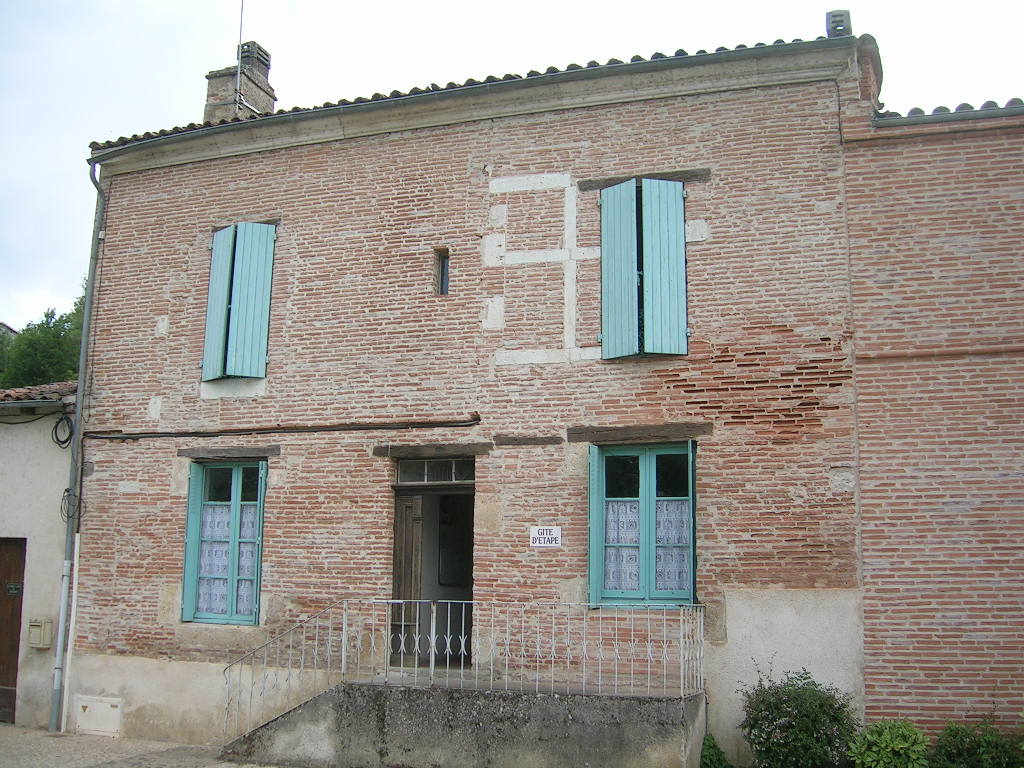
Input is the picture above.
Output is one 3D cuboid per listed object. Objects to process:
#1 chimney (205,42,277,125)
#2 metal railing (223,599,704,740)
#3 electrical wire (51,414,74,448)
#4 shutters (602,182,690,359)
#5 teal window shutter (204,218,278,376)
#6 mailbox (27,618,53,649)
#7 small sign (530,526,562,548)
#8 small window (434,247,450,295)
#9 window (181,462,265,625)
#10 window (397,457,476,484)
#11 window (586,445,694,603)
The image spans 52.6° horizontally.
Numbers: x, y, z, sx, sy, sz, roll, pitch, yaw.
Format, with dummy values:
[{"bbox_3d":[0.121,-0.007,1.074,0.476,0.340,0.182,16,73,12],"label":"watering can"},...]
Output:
[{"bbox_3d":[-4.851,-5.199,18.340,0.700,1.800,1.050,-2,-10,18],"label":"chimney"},{"bbox_3d":[-0.660,3.371,11.993,5.600,1.750,0.900,-2,-10,18],"label":"metal railing"},{"bbox_3d":[-6.460,0.680,14.872,0.340,0.470,0.090,-2,-10,18],"label":"electrical wire"},{"bbox_3d":[1.553,-1.397,12.429,1.060,2.160,0.270,-2,-10,18],"label":"shutters"},{"bbox_3d":[-3.788,-1.126,14.191,1.000,2.140,0.260,-2,-10,18],"label":"teal window shutter"},{"bbox_3d":[-6.549,3.476,14.349,0.230,0.360,0.180,-2,-10,18],"label":"mailbox"},{"bbox_3d":[0.403,1.822,12.373,0.370,0.240,0.020,-2,-10,18],"label":"small sign"},{"bbox_3d":[-0.880,-1.443,13.478,0.210,0.630,0.180,-2,-10,18],"label":"small window"},{"bbox_3d":[-3.798,2.106,13.721,1.060,2.150,0.300,-2,-10,18],"label":"window"},{"bbox_3d":[-0.939,1.098,13.123,1.060,0.320,0.100,-2,-10,18],"label":"window"},{"bbox_3d":[1.520,1.623,11.998,1.230,1.900,0.320,-2,-10,18],"label":"window"}]

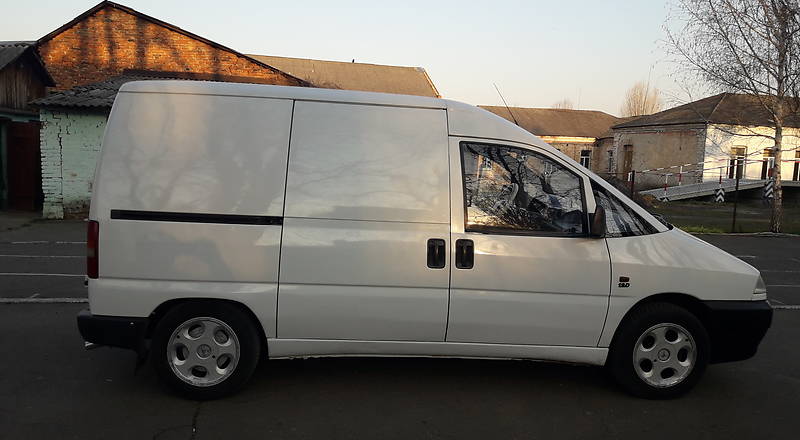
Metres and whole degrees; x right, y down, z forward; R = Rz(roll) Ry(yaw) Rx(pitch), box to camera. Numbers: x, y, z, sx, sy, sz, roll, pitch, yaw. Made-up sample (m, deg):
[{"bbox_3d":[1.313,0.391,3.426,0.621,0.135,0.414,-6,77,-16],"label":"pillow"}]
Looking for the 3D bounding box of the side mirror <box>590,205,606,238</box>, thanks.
[{"bbox_3d":[1.187,0.009,3.870,0.090,0.195,0.185,2,5,7],"label":"side mirror"}]

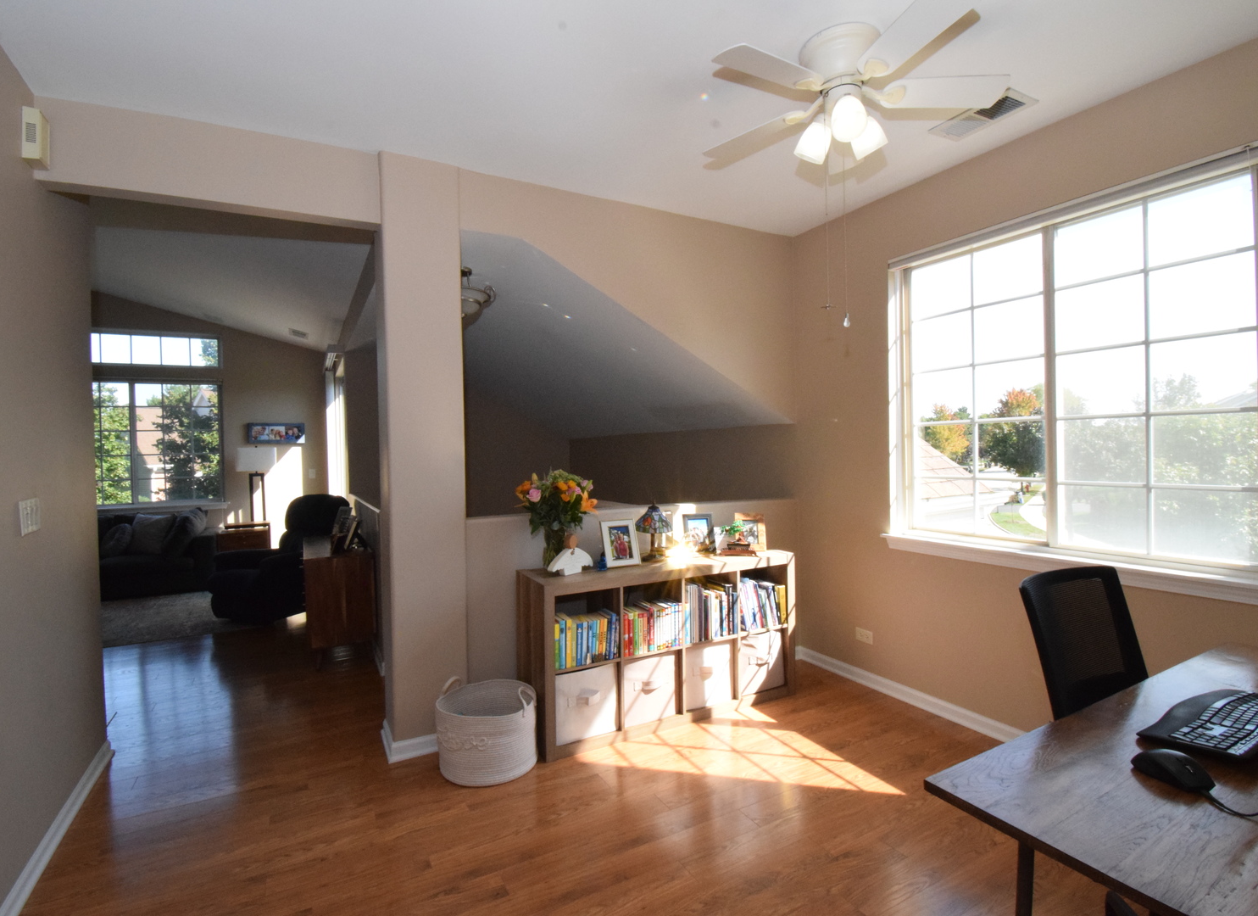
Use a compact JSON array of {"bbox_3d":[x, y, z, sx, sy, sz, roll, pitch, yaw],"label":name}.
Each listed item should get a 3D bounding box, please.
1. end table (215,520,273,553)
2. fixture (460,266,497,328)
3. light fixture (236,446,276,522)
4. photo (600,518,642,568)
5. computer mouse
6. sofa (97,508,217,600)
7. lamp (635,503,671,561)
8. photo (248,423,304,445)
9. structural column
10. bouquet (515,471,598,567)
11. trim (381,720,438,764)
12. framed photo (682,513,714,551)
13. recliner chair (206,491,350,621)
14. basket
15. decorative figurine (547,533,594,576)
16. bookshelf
[{"bbox_3d":[-4.331,1.044,6.471,0.500,0.580,0.500,-1,1,-28],"label":"end table"},{"bbox_3d":[-1.017,-0.928,3.389,0.470,0.407,0.470,-2,1,-28],"label":"fixture"},{"bbox_3d":[-4.237,0.321,6.519,0.390,0.870,0.320,-1,1,-28],"label":"light fixture"},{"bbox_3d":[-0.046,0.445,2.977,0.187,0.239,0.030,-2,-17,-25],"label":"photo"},{"bbox_3d":[1.042,0.588,1.099,0.117,0.040,0.066,0,2,45],"label":"computer mouse"},{"bbox_3d":[-5.260,0.969,5.486,2.100,0.780,0.950,-2,1,-28],"label":"sofa"},{"bbox_3d":[0.136,0.388,3.090,0.200,0.325,0.200,-2,1,-28],"label":"lamp"},{"bbox_3d":[-4.192,-0.287,6.806,0.583,0.240,0.035,-2,1,-28],"label":"photo"},{"bbox_3d":[-0.974,-0.028,2.699,0.335,2.640,0.230,-2,1,-29],"label":"structural column"},{"bbox_3d":[-0.359,0.316,2.860,0.410,0.490,0.370,-2,1,-28],"label":"bouquet"},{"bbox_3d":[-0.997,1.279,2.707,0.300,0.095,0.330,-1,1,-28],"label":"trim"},{"bbox_3d":[0.388,0.424,3.182,0.190,0.220,0.070,-1,1,-28],"label":"framed photo"},{"bbox_3d":[-3.019,0.836,4.998,0.840,0.990,0.880,-1,1,24],"label":"recliner chair"},{"bbox_3d":[-0.620,1.169,2.520,0.420,0.310,0.420,-1,1,0],"label":"basket"},{"bbox_3d":[-0.272,0.455,2.721,0.215,0.190,0.055,-1,1,-34],"label":"decorative figurine"},{"bbox_3d":[0.184,0.923,2.971,1.430,0.765,0.395,-1,1,-29],"label":"bookshelf"}]

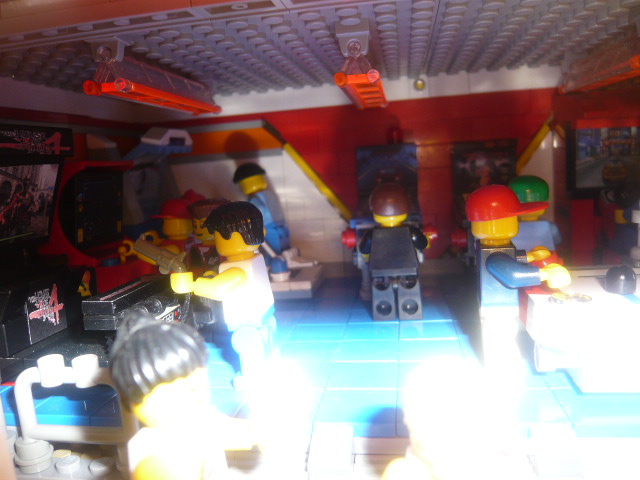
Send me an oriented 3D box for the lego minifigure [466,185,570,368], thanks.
[{"bbox_3d":[0.047,0.008,0.123,0.021,0.043,0.024,-3,8,12],"label":"lego minifigure"}]

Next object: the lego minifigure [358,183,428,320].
[{"bbox_3d":[0.025,0.003,0.169,0.024,0.043,0.018,-3,8,12],"label":"lego minifigure"}]

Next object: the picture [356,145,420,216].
[{"bbox_3d":[0.029,-0.024,0.219,0.025,0.031,0.003,-3,8,10],"label":"picture"}]

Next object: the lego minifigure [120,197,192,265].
[{"bbox_3d":[-0.051,0.009,0.175,0.025,0.042,0.024,-2,8,15],"label":"lego minifigure"}]

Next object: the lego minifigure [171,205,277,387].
[{"bbox_3d":[-0.023,0.012,0.128,0.025,0.043,0.023,-3,8,8],"label":"lego minifigure"}]

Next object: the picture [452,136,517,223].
[{"bbox_3d":[0.068,-0.025,0.212,0.025,0.031,0.003,-3,8,10],"label":"picture"}]

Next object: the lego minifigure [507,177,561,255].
[{"bbox_3d":[0.065,0.001,0.161,0.024,0.042,0.016,-3,8,13],"label":"lego minifigure"}]

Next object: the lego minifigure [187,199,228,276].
[{"bbox_3d":[-0.035,0.009,0.165,0.024,0.042,0.015,-2,8,18],"label":"lego minifigure"}]

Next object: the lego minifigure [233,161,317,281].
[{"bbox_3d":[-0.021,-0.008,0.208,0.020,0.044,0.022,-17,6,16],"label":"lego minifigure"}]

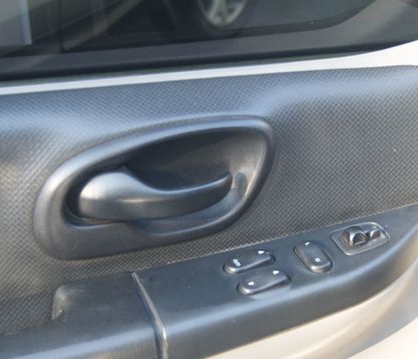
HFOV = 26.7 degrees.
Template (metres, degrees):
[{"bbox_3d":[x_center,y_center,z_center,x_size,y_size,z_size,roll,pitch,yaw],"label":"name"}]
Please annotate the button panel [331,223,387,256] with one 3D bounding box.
[{"bbox_3d":[0.121,0.046,0.705,0.042,0.013,0.030,-16,31,-10],"label":"button panel"}]

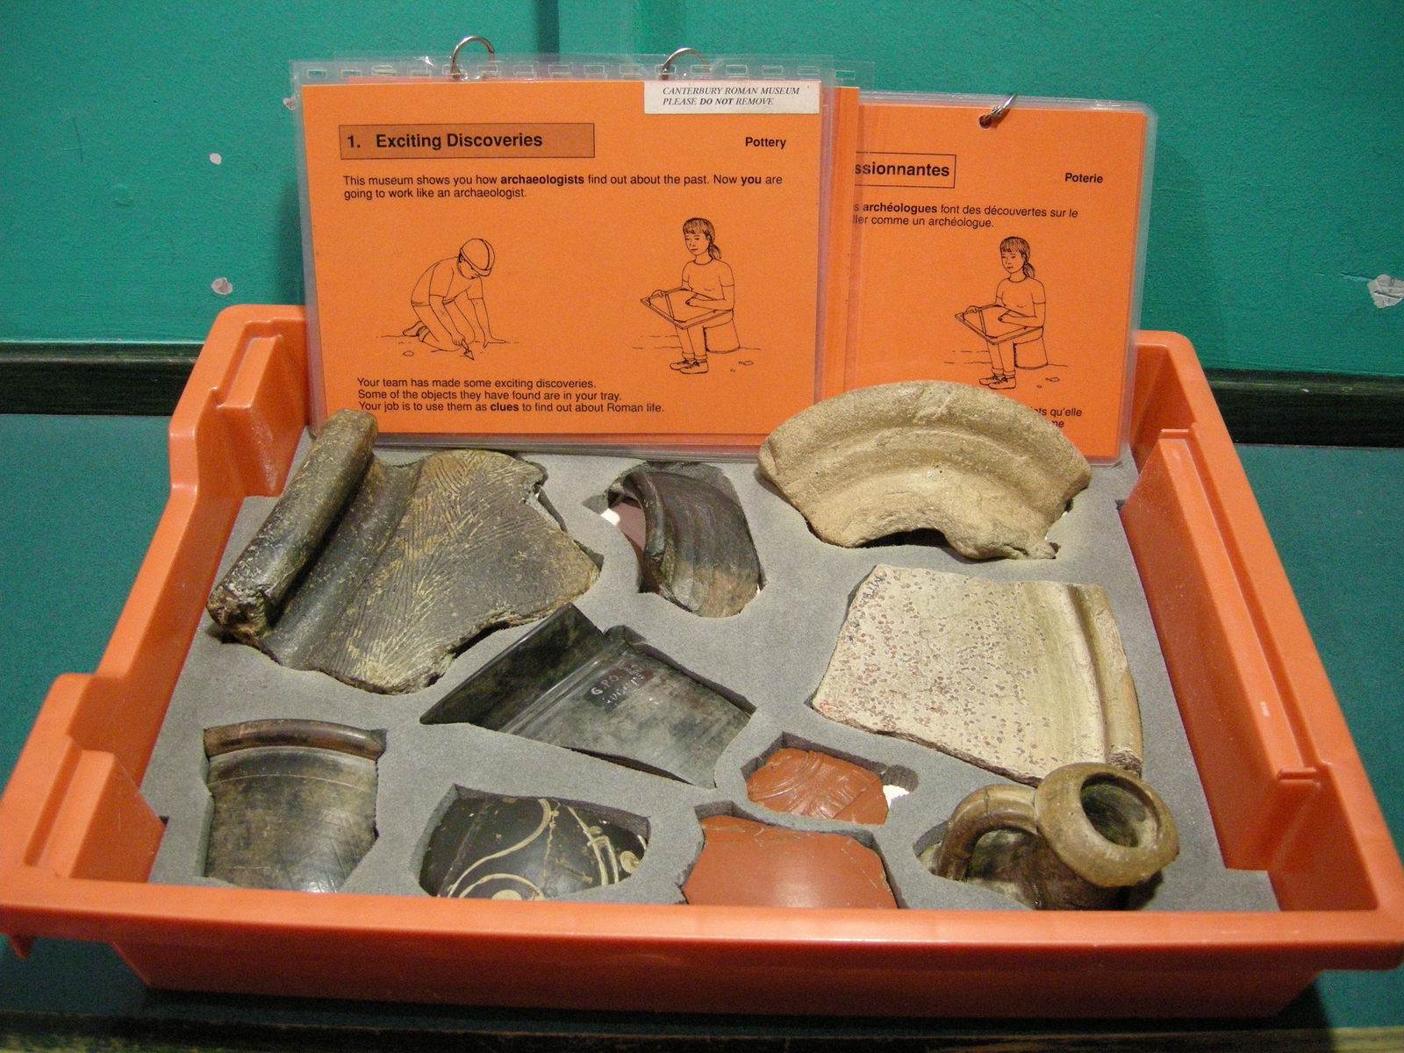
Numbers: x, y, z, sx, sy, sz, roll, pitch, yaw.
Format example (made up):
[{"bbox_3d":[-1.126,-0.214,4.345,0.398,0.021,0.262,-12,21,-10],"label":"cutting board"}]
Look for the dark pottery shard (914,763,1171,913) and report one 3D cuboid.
[{"bbox_3d":[0.113,0.109,0.475,0.080,0.072,0.055,1,43,0],"label":"dark pottery shard"}]

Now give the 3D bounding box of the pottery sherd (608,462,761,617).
[{"bbox_3d":[-0.005,0.010,0.603,0.060,0.040,0.083,1,43,0],"label":"pottery sherd"}]

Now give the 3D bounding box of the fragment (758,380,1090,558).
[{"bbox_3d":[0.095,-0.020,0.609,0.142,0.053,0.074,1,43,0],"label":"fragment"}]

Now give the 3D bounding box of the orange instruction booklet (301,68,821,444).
[{"bbox_3d":[-0.057,-0.110,0.613,0.217,0.159,0.012,0,19,1],"label":"orange instruction booklet"}]

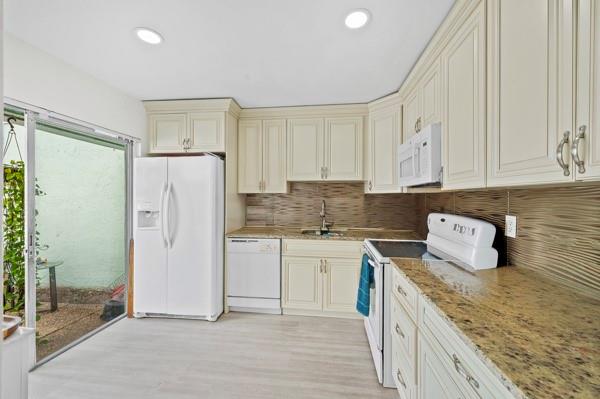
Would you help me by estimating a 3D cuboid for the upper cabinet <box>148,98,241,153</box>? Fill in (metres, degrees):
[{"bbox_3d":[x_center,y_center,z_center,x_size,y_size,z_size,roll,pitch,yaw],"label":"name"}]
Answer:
[{"bbox_3d":[-1.255,-0.828,2.980,0.990,0.576,0.665,0,1,7],"label":"upper cabinet"}]

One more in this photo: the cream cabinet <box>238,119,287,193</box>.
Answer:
[{"bbox_3d":[-0.456,-0.545,3.073,0.636,0.920,0.324,0,1,7],"label":"cream cabinet"}]

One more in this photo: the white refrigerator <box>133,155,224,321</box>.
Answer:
[{"bbox_3d":[-1.333,0.417,2.879,0.888,1.770,0.790,0,1,7],"label":"white refrigerator"}]

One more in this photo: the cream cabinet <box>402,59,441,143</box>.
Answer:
[{"bbox_3d":[1.219,-0.766,2.007,0.355,0.460,0.770,0,1,7],"label":"cream cabinet"}]

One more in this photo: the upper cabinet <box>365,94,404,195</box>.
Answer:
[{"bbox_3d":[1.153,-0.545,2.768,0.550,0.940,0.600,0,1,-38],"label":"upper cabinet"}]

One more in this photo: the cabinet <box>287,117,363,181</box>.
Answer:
[{"bbox_3d":[0.316,-0.618,2.980,0.918,0.767,0.324,0,1,7],"label":"cabinet"}]

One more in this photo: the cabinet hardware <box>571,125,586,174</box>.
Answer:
[{"bbox_3d":[0.864,-0.156,0.730,0.033,0.152,0.017,0,1,7],"label":"cabinet hardware"}]

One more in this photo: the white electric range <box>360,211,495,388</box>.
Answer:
[{"bbox_3d":[0.954,0.725,1.959,0.735,1.192,0.760,0,1,7],"label":"white electric range"}]

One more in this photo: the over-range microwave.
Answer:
[{"bbox_3d":[1.181,-0.331,1.983,0.410,0.419,0.755,0,1,7],"label":"over-range microwave"}]

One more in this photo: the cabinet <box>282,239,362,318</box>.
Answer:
[{"bbox_3d":[0.255,0.877,2.813,0.865,0.864,0.620,0,1,7],"label":"cabinet"}]

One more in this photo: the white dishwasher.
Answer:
[{"bbox_3d":[-0.479,0.874,2.886,0.602,0.864,0.600,0,1,7],"label":"white dishwasher"}]

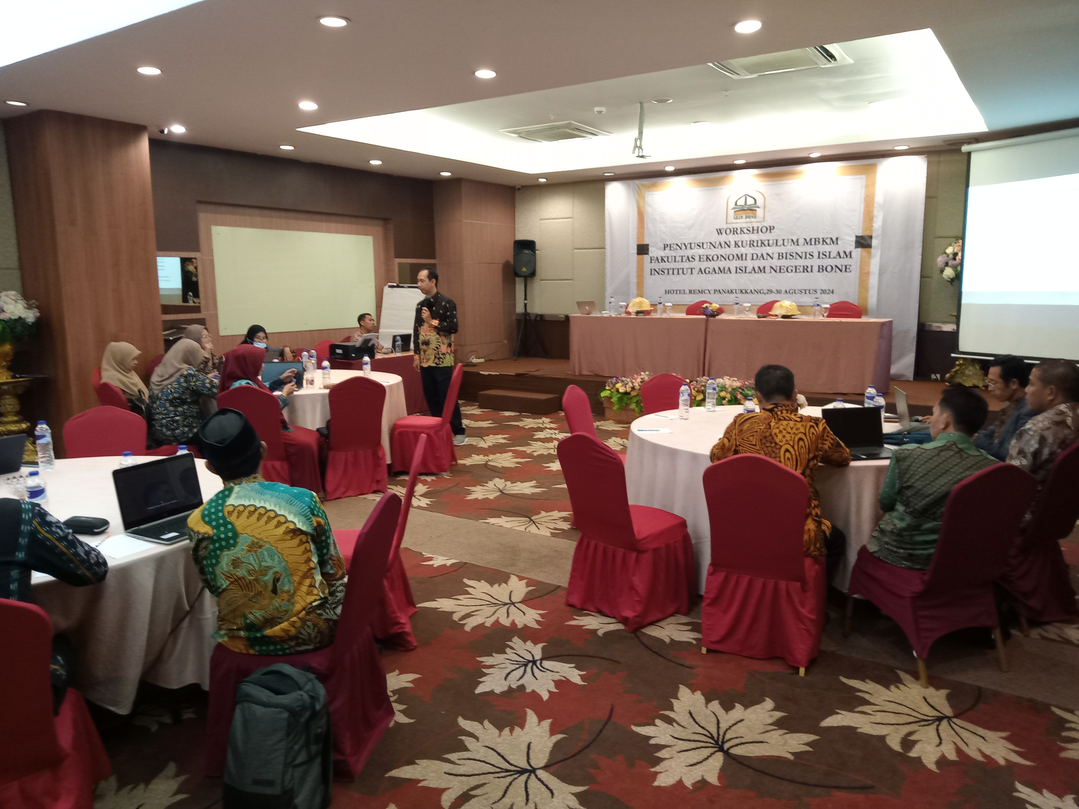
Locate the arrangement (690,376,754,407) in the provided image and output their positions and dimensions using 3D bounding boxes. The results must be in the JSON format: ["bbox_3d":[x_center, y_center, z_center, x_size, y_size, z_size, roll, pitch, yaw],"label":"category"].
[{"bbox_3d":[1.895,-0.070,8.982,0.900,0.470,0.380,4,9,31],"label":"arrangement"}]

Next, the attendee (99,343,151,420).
[{"bbox_3d":[-3.188,0.043,7.133,0.700,1.180,0.500,-3,9,-13],"label":"attendee"}]

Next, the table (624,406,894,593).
[{"bbox_3d":[1.444,0.478,4.888,1.871,0.699,1.871,5,10,34],"label":"table"}]

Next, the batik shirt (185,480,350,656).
[{"bbox_3d":[-0.854,0.460,2.760,0.480,0.540,0.380,-5,9,-30],"label":"batik shirt"}]

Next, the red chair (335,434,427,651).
[{"bbox_3d":[-0.781,0.592,3.926,0.591,0.896,0.448,-1,8,-2],"label":"red chair"}]

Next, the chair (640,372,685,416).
[{"bbox_3d":[1.023,0.236,6.403,0.460,0.920,0.580,-3,9,-18],"label":"chair"}]

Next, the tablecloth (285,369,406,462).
[{"bbox_3d":[-2.038,0.188,7.264,1.850,0.750,1.850,-5,9,-30],"label":"tablecloth"}]

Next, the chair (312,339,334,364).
[{"bbox_3d":[-2.269,-0.297,10.204,0.591,0.896,0.448,5,10,34],"label":"chair"}]

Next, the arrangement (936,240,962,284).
[{"bbox_3d":[4.500,-1.512,9.181,0.591,0.561,0.542,5,10,34],"label":"arrangement"}]

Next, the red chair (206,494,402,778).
[{"bbox_3d":[-0.770,0.732,2.956,0.591,0.896,0.448,1,8,9],"label":"red chair"}]

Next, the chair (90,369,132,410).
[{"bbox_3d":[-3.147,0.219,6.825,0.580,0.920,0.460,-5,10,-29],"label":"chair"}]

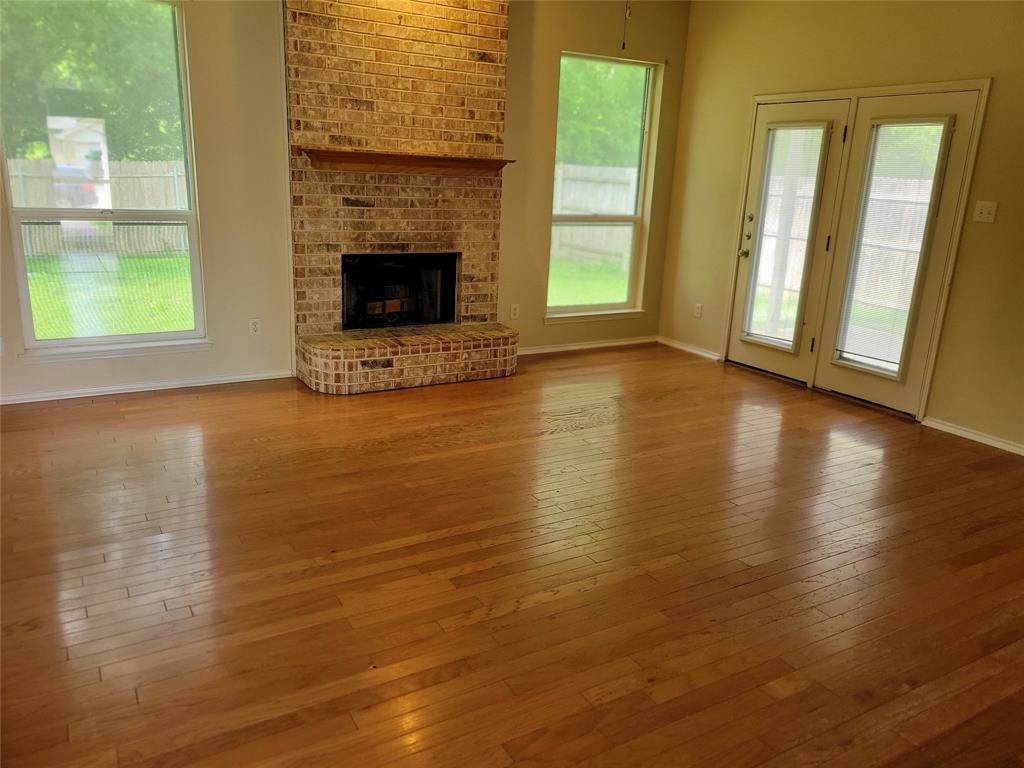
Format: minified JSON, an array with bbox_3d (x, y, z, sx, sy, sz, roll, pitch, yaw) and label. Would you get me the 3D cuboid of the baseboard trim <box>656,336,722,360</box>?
[{"bbox_3d":[1.574,-0.327,6.839,0.020,0.066,0.805,-7,18,-30],"label":"baseboard trim"}]

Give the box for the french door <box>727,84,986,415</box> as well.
[{"bbox_3d":[2.298,-0.974,5.480,0.080,2.049,1.739,-7,18,-30],"label":"french door"}]

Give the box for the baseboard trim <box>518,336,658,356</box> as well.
[{"bbox_3d":[0.683,-0.352,6.787,1.565,0.066,0.020,-7,18,-30],"label":"baseboard trim"}]

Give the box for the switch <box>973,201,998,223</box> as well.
[{"bbox_3d":[2.799,-1.017,4.550,0.015,0.119,0.121,-7,18,-30],"label":"switch"}]

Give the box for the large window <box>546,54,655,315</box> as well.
[{"bbox_3d":[0.743,-1.631,6.516,1.031,2.082,0.110,-7,18,-30],"label":"large window"}]

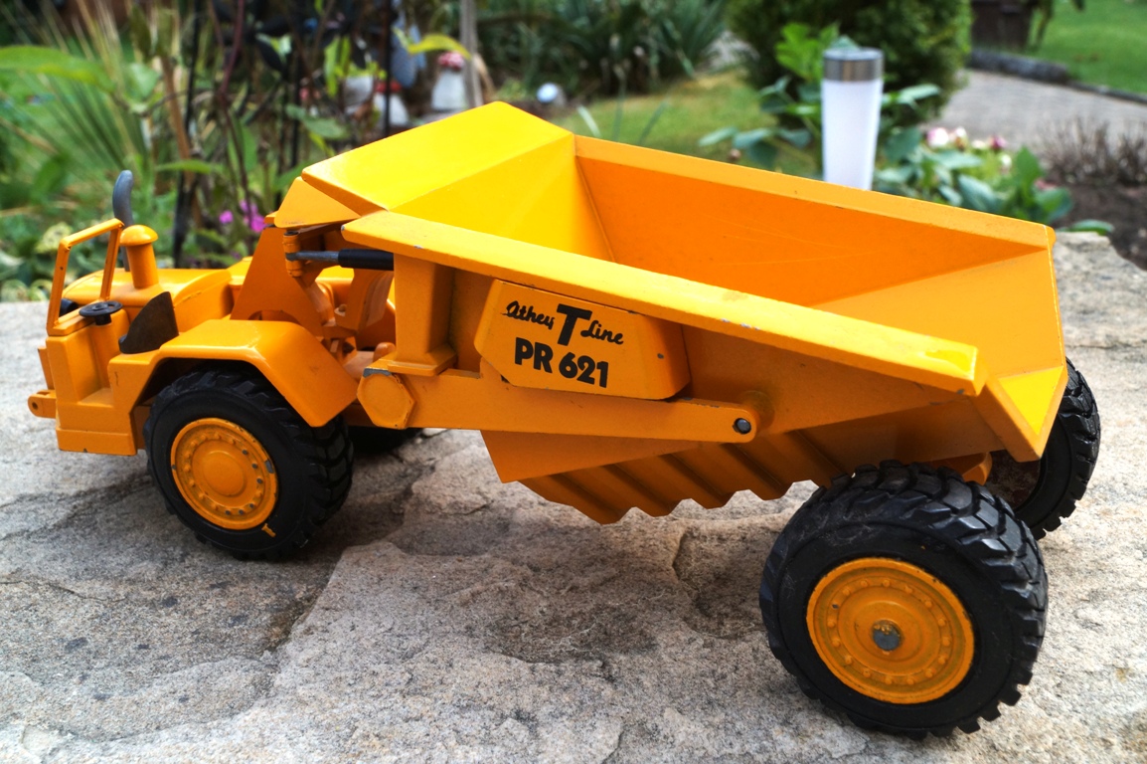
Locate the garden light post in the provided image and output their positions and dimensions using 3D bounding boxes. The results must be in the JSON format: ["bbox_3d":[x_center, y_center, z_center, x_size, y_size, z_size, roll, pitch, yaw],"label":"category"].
[{"bbox_3d":[0.306,-0.200,1.297,0.062,0.330,0.062,-2,21,0],"label":"garden light post"}]

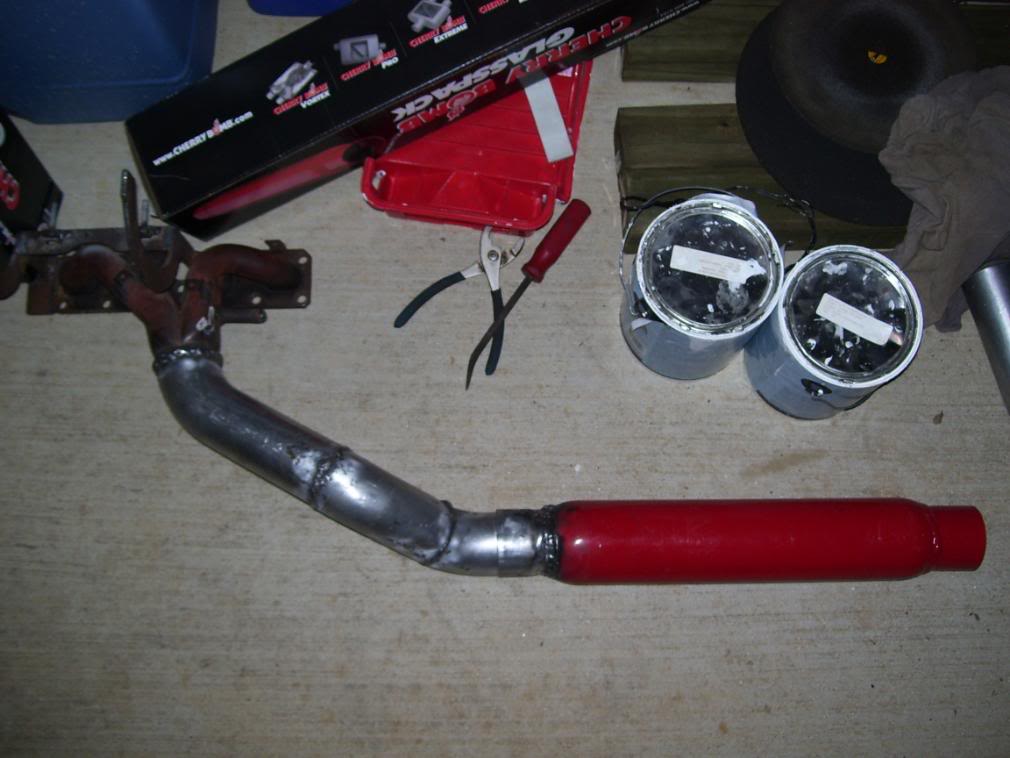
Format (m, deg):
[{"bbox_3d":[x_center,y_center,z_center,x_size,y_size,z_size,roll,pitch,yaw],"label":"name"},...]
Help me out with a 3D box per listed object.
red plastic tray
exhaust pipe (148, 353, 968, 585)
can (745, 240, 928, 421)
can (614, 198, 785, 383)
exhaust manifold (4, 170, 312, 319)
[{"bbox_3d":[-0.024,-0.386,1.442,0.280,0.075,0.375,7,76,3],"label":"red plastic tray"},{"bbox_3d":[0.070,0.103,1.299,1.027,0.110,0.299,0,76,1],"label":"exhaust pipe"},{"bbox_3d":[0.398,-0.051,1.292,0.168,0.190,0.168,0,76,1],"label":"can"},{"bbox_3d":[0.239,-0.103,1.307,0.168,0.190,0.168,0,76,1],"label":"can"},{"bbox_3d":[-0.451,-0.162,1.363,0.388,0.130,0.200,0,76,1],"label":"exhaust manifold"}]

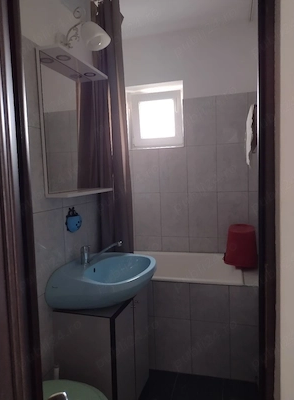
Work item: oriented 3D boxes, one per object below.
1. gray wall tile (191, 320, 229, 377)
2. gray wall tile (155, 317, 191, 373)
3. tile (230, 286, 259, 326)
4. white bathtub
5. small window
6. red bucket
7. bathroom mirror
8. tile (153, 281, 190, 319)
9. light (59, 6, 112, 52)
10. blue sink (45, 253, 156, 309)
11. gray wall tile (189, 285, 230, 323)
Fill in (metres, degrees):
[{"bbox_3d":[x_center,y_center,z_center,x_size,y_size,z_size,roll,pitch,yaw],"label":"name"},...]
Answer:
[{"bbox_3d":[0.422,0.990,2.066,0.251,0.383,0.010,-1,5,15],"label":"gray wall tile"},{"bbox_3d":[0.181,0.993,2.133,0.251,0.383,0.010,-1,5,15],"label":"gray wall tile"},{"bbox_3d":[0.634,0.670,1.980,0.211,0.255,0.010,-1,5,15],"label":"tile"},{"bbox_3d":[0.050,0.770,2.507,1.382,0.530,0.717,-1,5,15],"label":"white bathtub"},{"bbox_3d":[0.087,-0.744,2.821,0.518,0.563,0.140,-1,5,15],"label":"small window"},{"bbox_3d":[0.723,0.350,2.421,0.254,0.293,0.255,-1,5,15],"label":"red bucket"},{"bbox_3d":[-0.378,-0.386,1.754,0.126,0.730,0.565,-1,5,15],"label":"bathroom mirror"},{"bbox_3d":[0.170,0.675,2.108,0.251,0.255,0.010,-1,5,15],"label":"tile"},{"bbox_3d":[-0.331,-0.890,1.633,0.291,0.230,0.140,-1,5,15],"label":"light"},{"bbox_3d":[-0.208,0.445,1.671,0.481,0.215,0.555,-1,5,15],"label":"blue sink"},{"bbox_3d":[0.412,0.672,2.042,0.251,0.255,0.010,-1,5,15],"label":"gray wall tile"}]

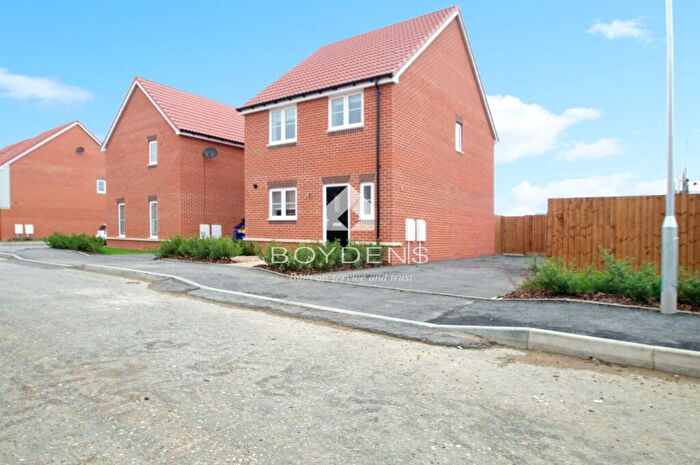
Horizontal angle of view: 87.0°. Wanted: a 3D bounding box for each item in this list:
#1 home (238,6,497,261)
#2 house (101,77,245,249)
[{"bbox_3d":[1.333,-3.535,14.524,5.969,8.548,9.256,2,2,36],"label":"home"},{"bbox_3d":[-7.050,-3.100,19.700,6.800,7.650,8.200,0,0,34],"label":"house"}]

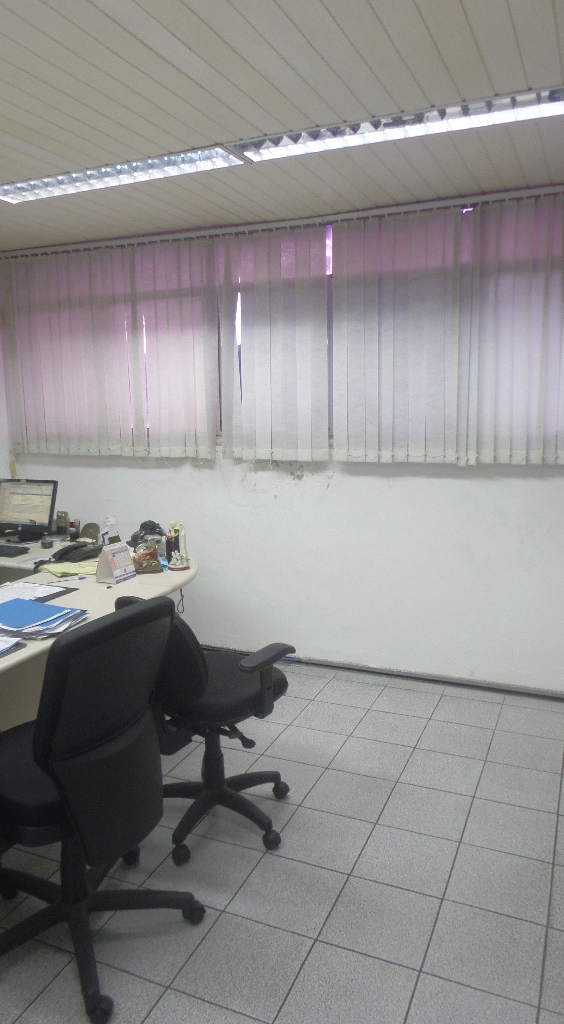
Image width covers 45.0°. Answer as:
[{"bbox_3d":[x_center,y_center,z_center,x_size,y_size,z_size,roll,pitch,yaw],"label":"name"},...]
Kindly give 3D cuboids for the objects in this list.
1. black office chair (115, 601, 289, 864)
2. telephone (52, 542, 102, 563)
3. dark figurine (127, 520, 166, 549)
[{"bbox_3d":[-0.250,0.734,2.531,0.600,0.884,0.585,-8,10,-37],"label":"black office chair"},{"bbox_3d":[-1.155,0.214,3.880,0.190,0.095,0.210,3,10,29],"label":"telephone"},{"bbox_3d":[-0.734,0.148,3.692,0.205,0.175,0.130,-3,8,-11],"label":"dark figurine"}]

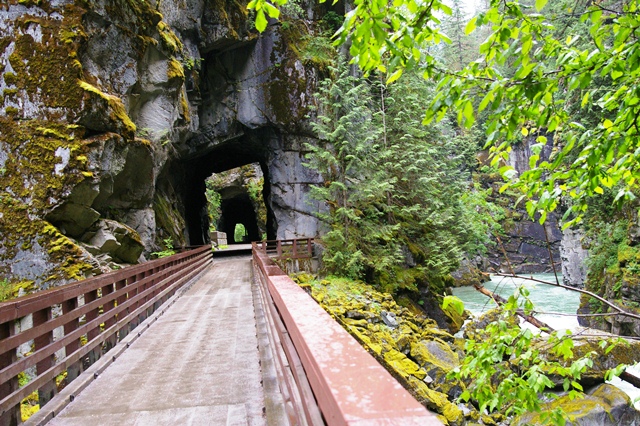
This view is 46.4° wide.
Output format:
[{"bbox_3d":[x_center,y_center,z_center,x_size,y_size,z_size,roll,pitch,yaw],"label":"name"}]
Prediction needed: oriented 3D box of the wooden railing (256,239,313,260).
[{"bbox_3d":[-1.981,2.066,42.000,3.250,1.070,0.200,-3,-1,-6],"label":"wooden railing"}]

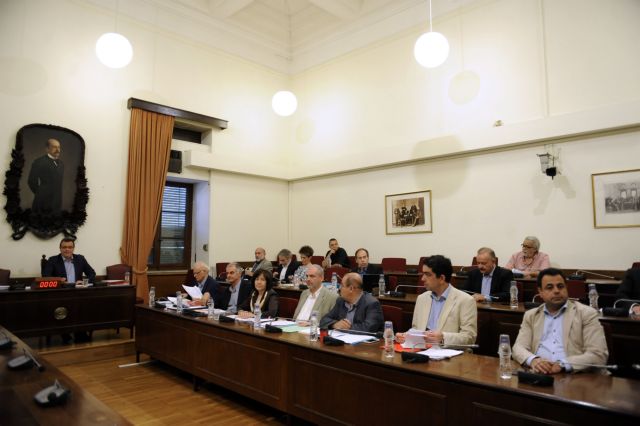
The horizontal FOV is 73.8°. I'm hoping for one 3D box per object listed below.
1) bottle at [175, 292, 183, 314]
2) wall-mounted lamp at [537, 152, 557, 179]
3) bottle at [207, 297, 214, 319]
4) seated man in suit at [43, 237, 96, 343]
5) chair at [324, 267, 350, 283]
[{"bbox_3d":[-1.456,0.934,4.431,0.065,0.220,0.065,0,-6,0],"label":"bottle"},{"bbox_3d":[3.065,-0.636,5.770,0.200,0.368,0.270,-4,-6,44],"label":"wall-mounted lamp"},{"bbox_3d":[-1.079,0.930,4.231,0.065,0.220,0.065,0,-6,0],"label":"bottle"},{"bbox_3d":[-3.233,0.981,5.453,0.660,1.330,0.750,4,-7,-35],"label":"seated man in suit"},{"bbox_3d":[0.071,1.234,5.920,0.520,0.965,0.560,-5,-6,44],"label":"chair"}]

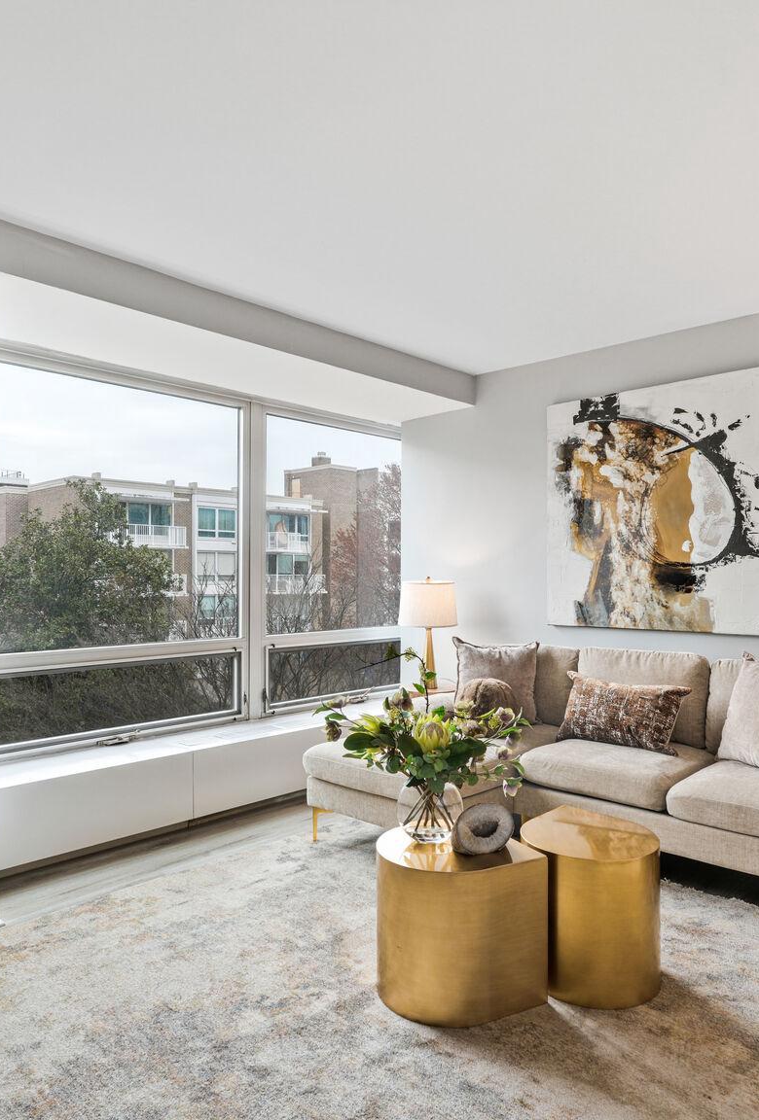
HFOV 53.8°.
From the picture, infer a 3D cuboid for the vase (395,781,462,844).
[{"bbox_3d":[0.162,0.761,2.280,0.200,0.168,0.200,0,-1,4],"label":"vase"}]

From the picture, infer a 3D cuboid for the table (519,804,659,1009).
[{"bbox_3d":[0.629,1.031,2.244,0.406,0.403,0.406,-1,-2,43],"label":"table"}]

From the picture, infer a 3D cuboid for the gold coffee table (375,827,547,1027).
[{"bbox_3d":[0.203,1.048,2.206,0.415,0.408,0.400,1,-1,-24],"label":"gold coffee table"}]

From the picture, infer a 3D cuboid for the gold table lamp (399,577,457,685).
[{"bbox_3d":[0.288,0.419,4.324,0.346,0.642,0.346,0,-1,0],"label":"gold table lamp"}]

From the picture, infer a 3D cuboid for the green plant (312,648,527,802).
[{"bbox_3d":[0.126,0.501,2.271,0.630,0.470,0.500,0,-1,3],"label":"green plant"}]

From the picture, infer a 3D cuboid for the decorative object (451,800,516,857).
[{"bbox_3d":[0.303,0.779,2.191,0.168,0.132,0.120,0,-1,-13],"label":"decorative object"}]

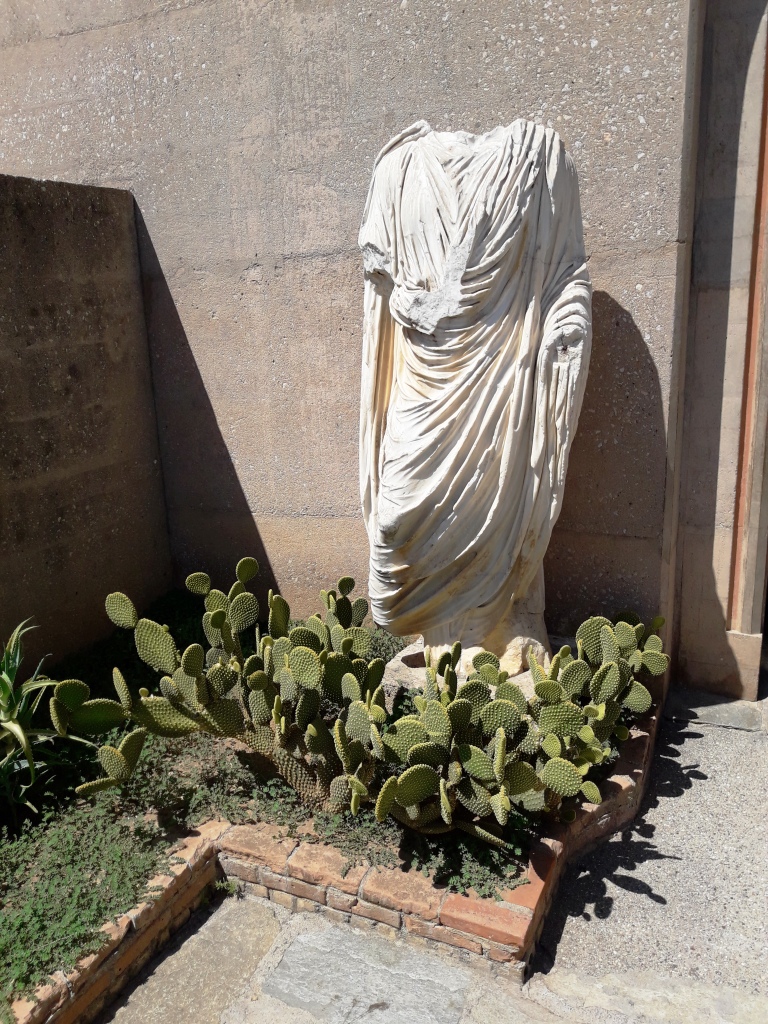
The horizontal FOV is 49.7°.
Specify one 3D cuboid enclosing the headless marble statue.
[{"bbox_3d":[0.285,-0.328,2.578,0.690,1.640,0.450,3,15,17],"label":"headless marble statue"}]

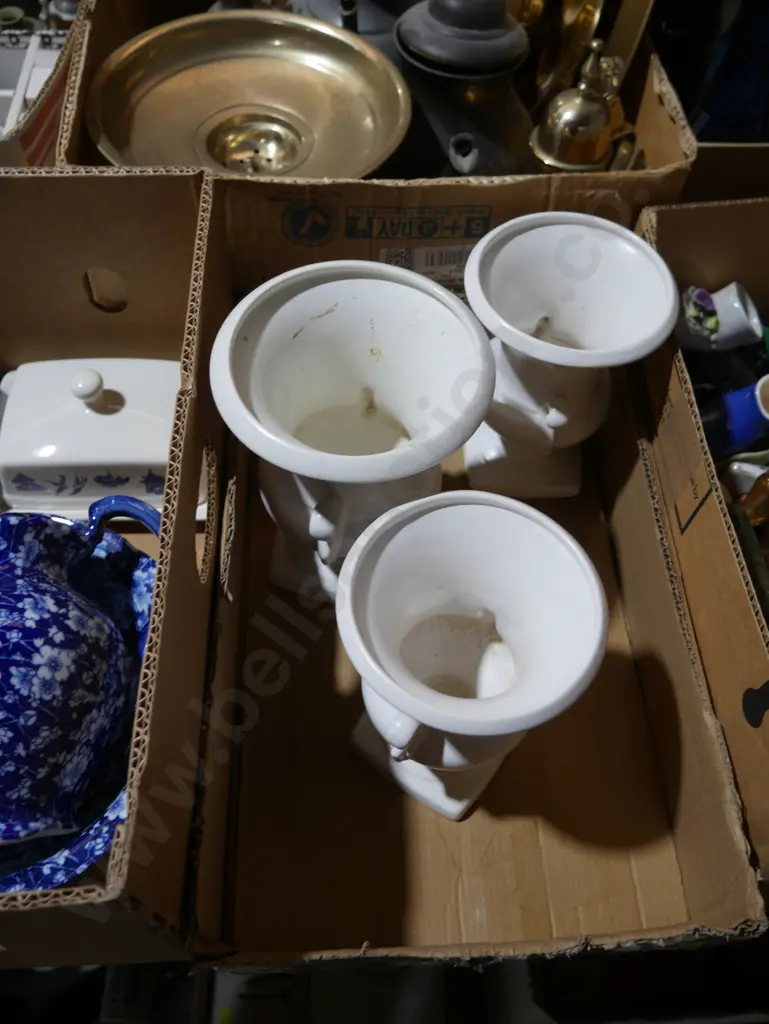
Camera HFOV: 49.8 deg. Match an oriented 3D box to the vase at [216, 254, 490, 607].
[{"bbox_3d":[-0.019,-0.026,0.522,0.152,0.214,0.152,1,58,-2],"label":"vase"}]

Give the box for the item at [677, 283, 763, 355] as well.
[{"bbox_3d":[0.231,-0.133,0.570,0.048,0.048,0.047,-14,86,-52],"label":"item"}]

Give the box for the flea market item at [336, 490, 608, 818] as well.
[{"bbox_3d":[0.040,0.091,0.470,0.130,0.186,0.130,1,58,-2],"label":"flea market item"}]

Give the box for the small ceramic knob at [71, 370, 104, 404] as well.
[{"bbox_3d":[-0.207,-0.087,0.578,0.022,0.025,0.022,1,59,-2],"label":"small ceramic knob"}]

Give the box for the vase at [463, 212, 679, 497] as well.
[{"bbox_3d":[0.113,-0.097,0.588,0.132,0.186,0.132,4,58,0],"label":"vase"}]

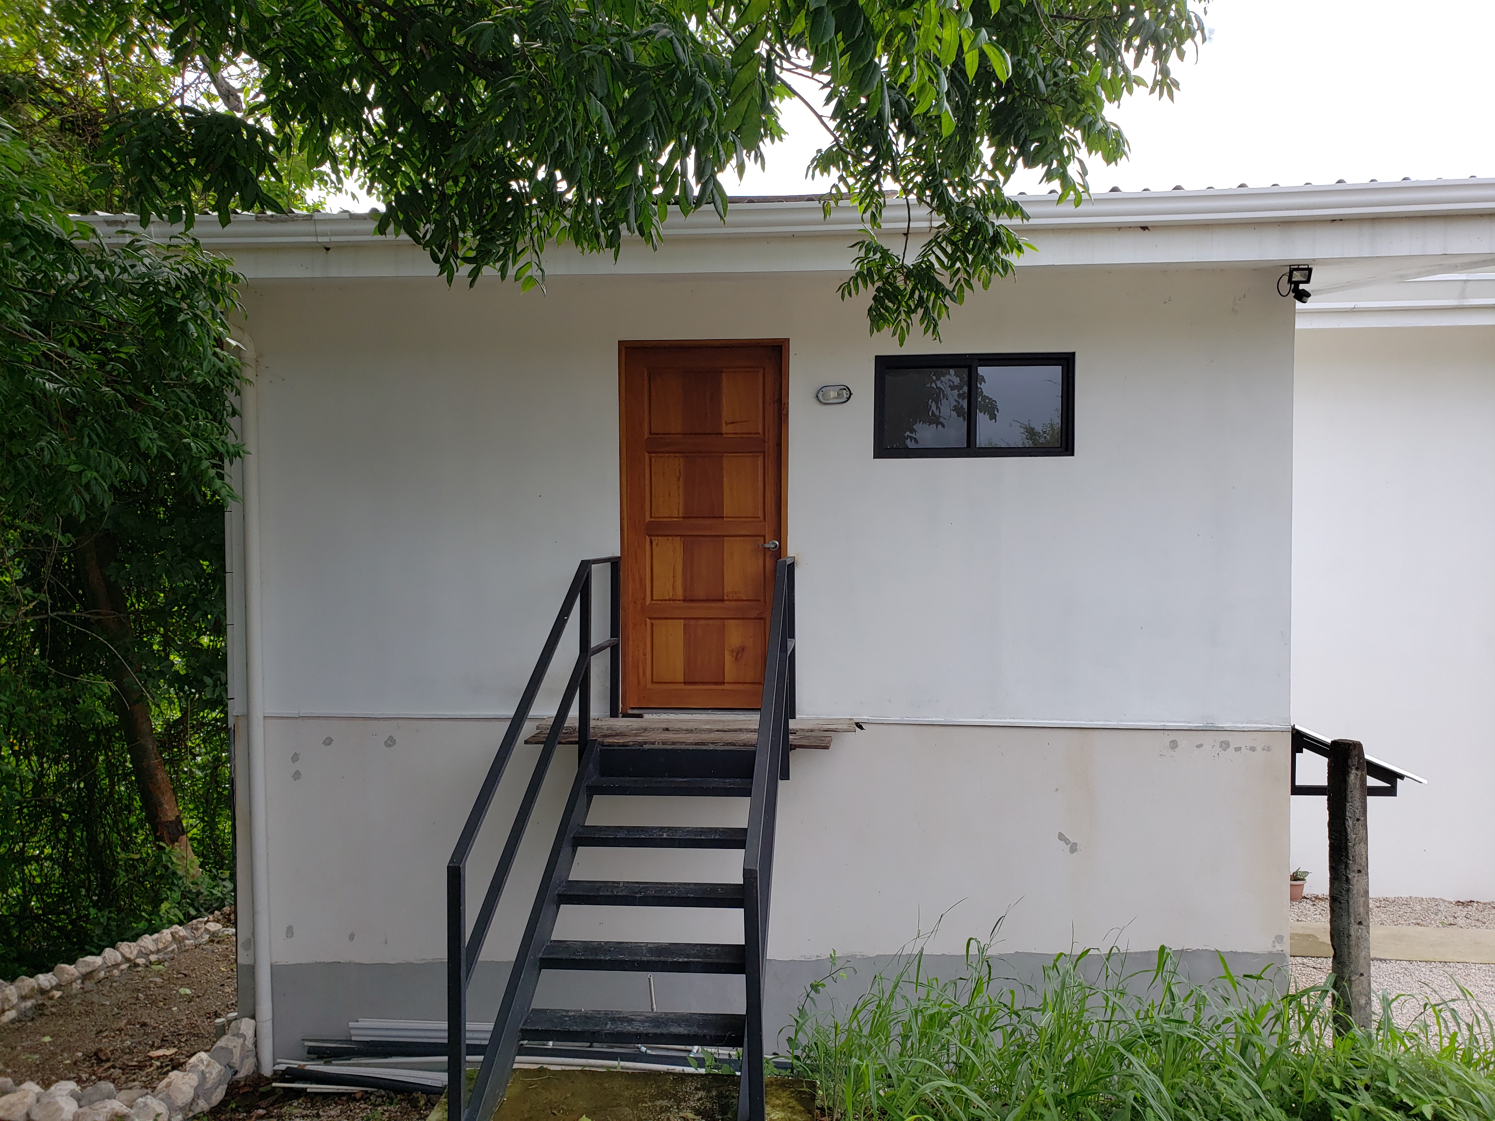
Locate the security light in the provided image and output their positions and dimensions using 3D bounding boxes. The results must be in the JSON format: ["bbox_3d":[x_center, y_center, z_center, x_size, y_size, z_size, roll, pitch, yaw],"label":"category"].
[{"bbox_3d":[3.002,-1.511,6.128,0.140,0.190,0.120,0,2,-2],"label":"security light"}]

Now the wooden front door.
[{"bbox_3d":[-0.250,-0.197,6.562,0.987,2.166,0.090,0,2,5],"label":"wooden front door"}]

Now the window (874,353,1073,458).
[{"bbox_3d":[1.289,-0.880,6.397,1.124,0.588,0.070,0,2,5],"label":"window"}]

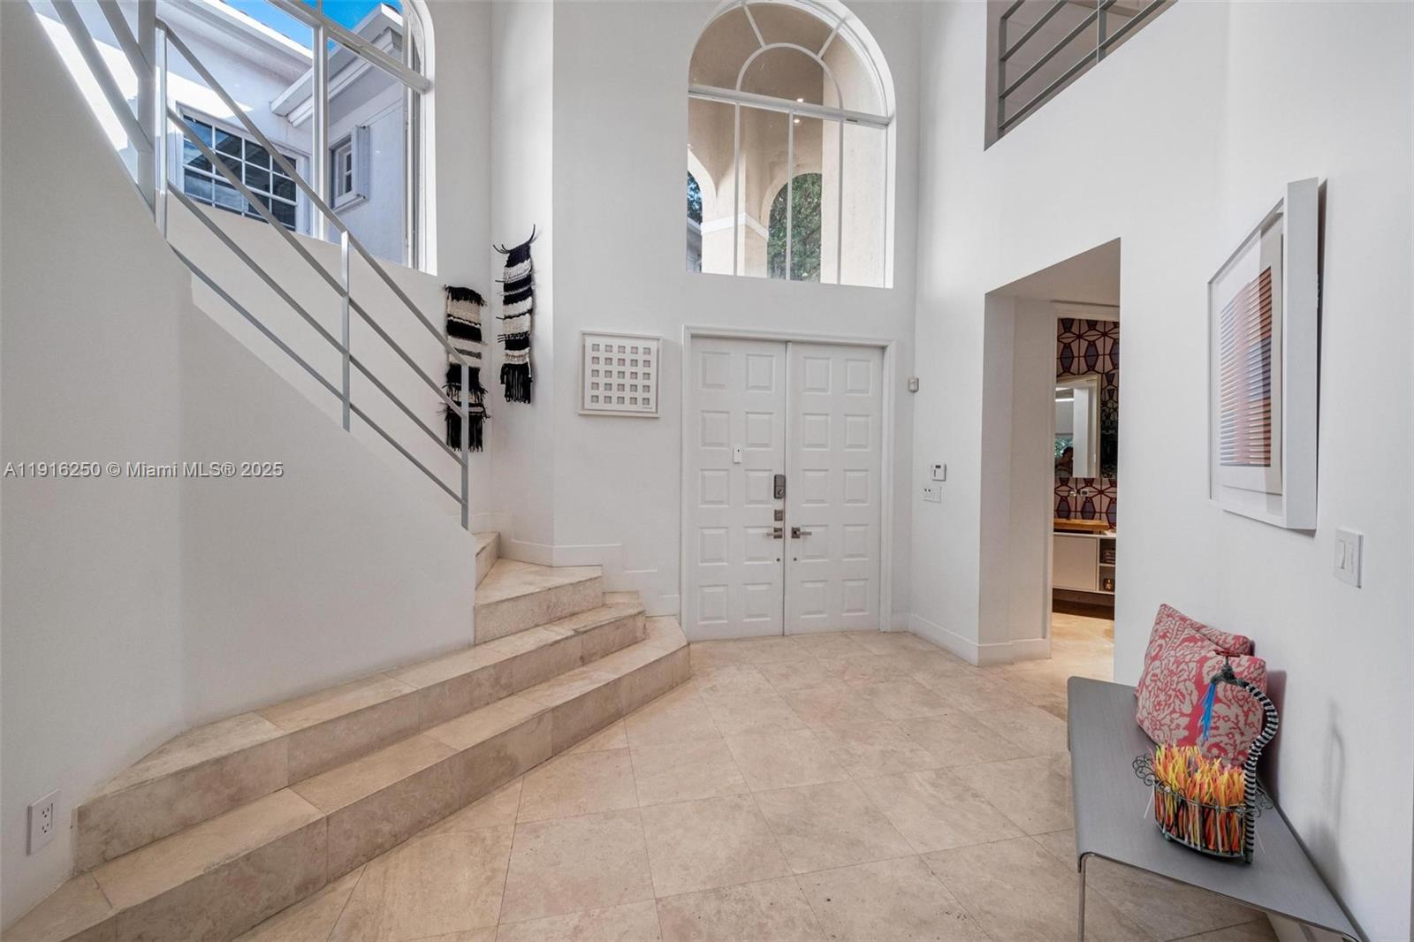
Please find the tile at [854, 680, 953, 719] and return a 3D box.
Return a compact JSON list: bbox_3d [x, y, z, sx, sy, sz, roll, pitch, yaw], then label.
[{"bbox_3d":[1.163,1.343,3.230,0.465,0.020,0.465,0,1,-13],"label":"tile"}]

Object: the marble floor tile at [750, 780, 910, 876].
[{"bbox_3d":[0.461,1.333,2.087,0.459,0.012,0.462,0,1,-13],"label":"marble floor tile"}]

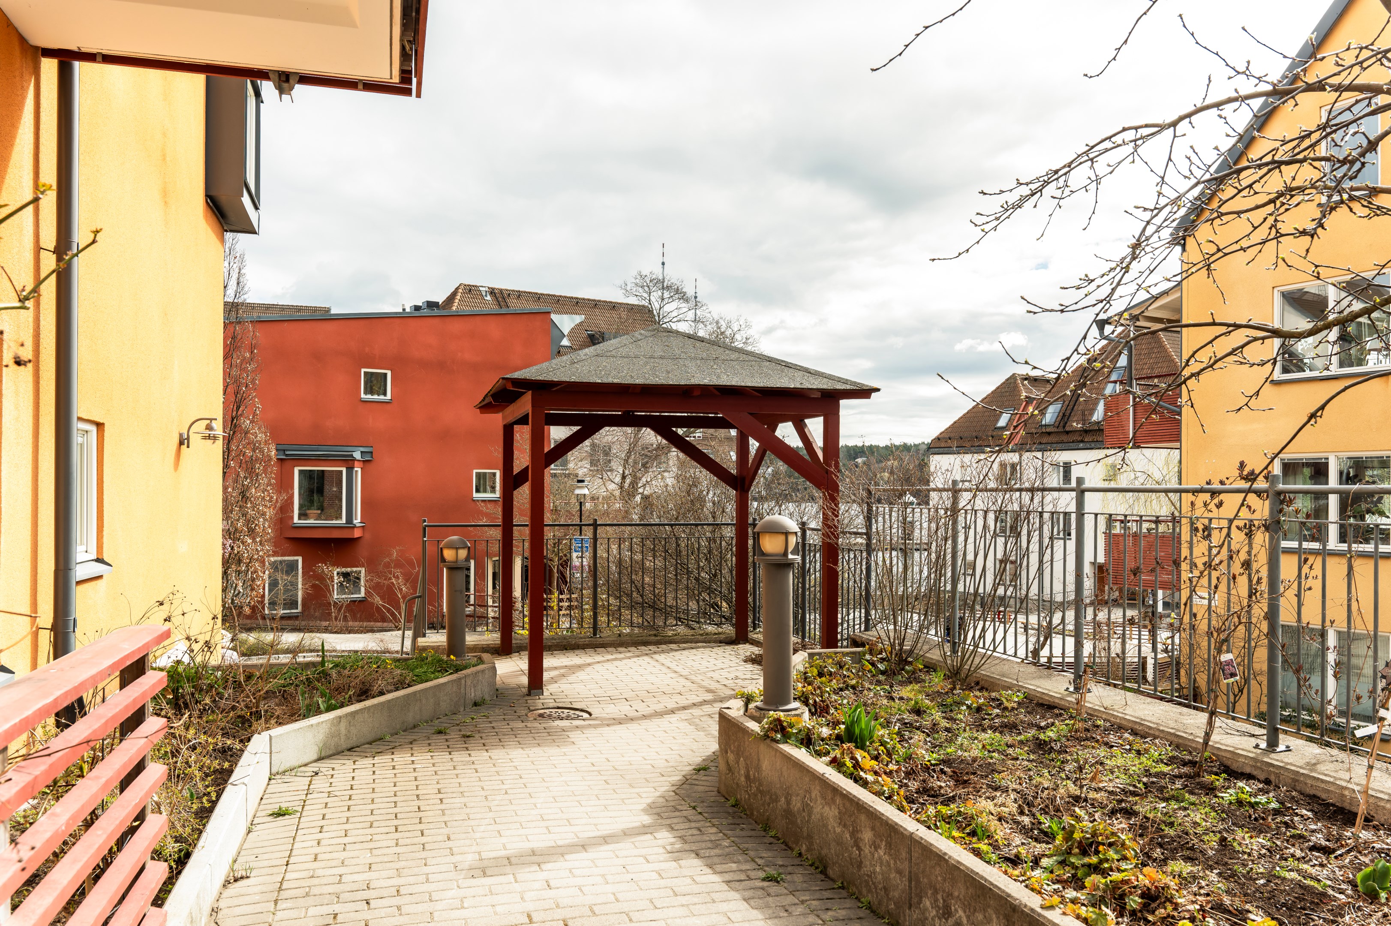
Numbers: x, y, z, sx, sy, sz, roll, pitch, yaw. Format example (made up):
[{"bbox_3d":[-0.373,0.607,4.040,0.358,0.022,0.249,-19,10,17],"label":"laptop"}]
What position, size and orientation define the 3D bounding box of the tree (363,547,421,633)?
[{"bbox_3d":[-8.302,3.423,29.500,1.570,2.300,1.500,0,-1,0],"label":"tree"}]

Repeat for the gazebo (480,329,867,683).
[{"bbox_3d":[-0.352,0.295,9.560,2.963,3.012,2.970,1,-1,-15],"label":"gazebo"}]

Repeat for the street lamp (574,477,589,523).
[{"bbox_3d":[-2.990,2.394,28.200,0.460,3.950,0.460,0,-1,0],"label":"street lamp"}]

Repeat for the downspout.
[{"bbox_3d":[-2.621,-0.292,4.500,0.080,2.975,0.080,1,-1,-15],"label":"downspout"}]

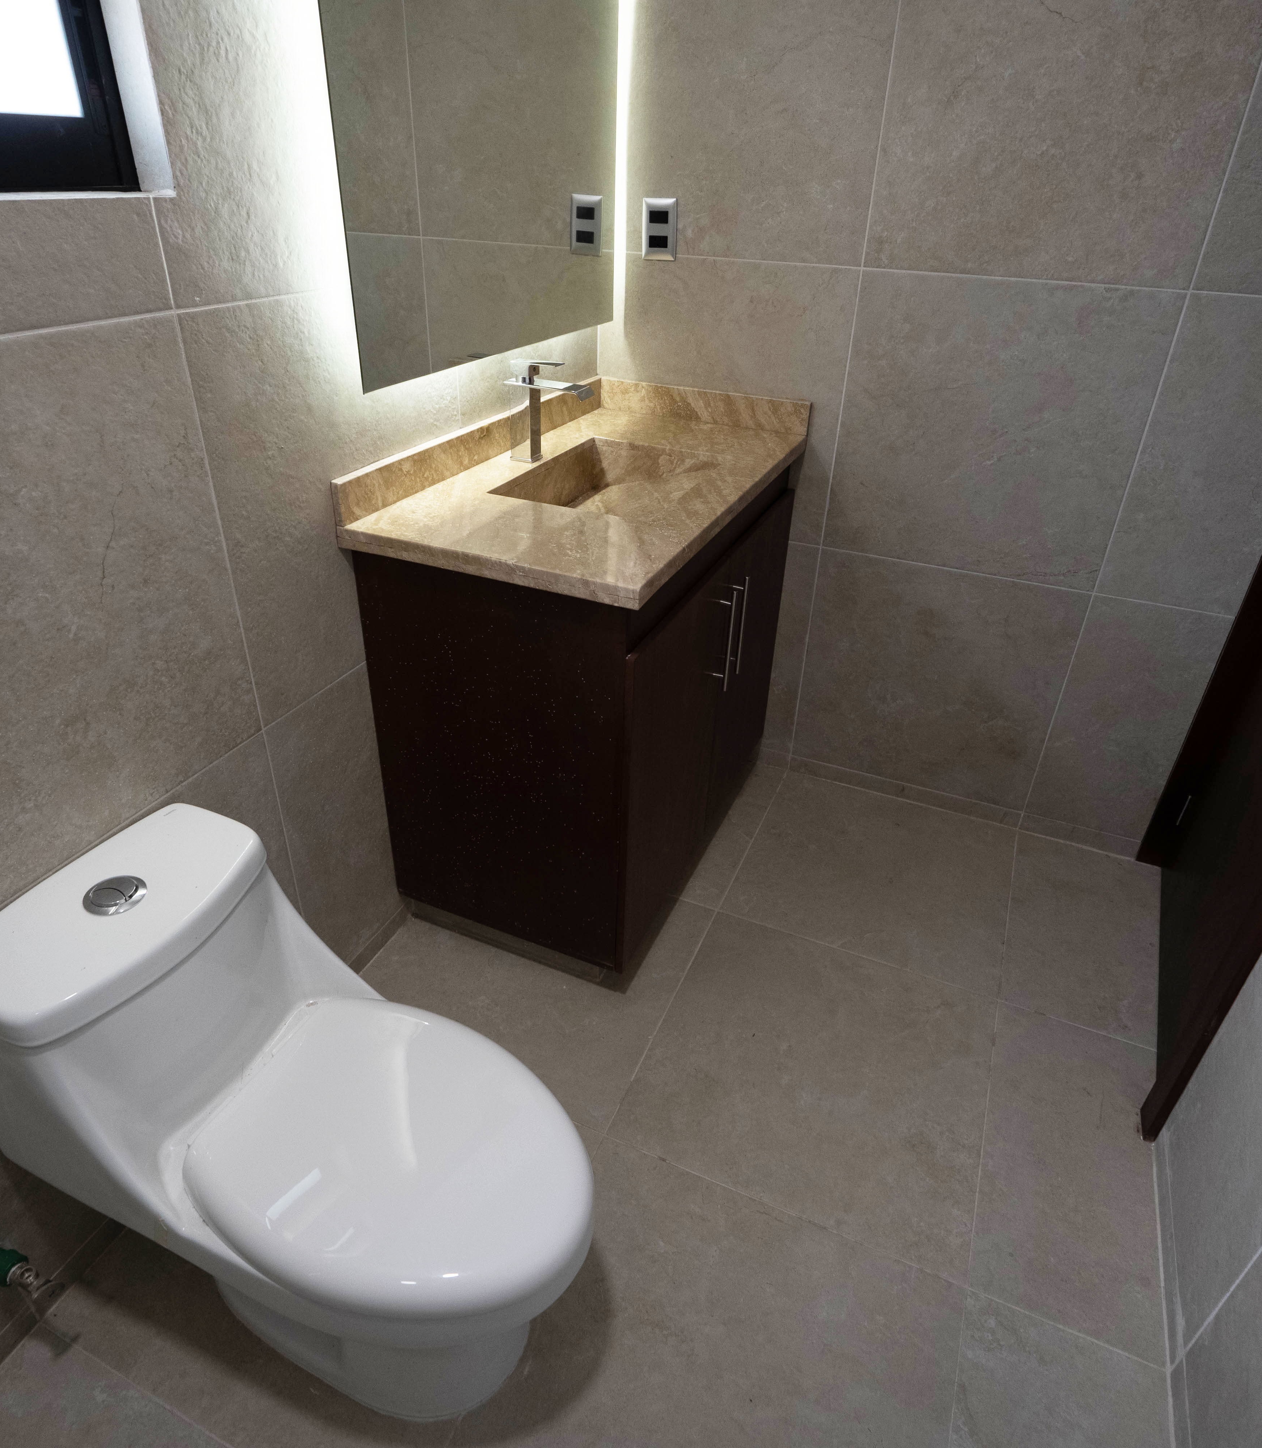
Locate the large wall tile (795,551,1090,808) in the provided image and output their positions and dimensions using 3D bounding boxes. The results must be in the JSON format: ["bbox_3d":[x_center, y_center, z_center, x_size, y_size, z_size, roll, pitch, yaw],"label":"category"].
[{"bbox_3d":[0.725,-0.101,2.226,0.599,0.597,0.012,14,34,19],"label":"large wall tile"}]

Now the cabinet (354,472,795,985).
[{"bbox_3d":[-0.055,-0.096,2.015,0.515,0.862,0.940,14,34,19],"label":"cabinet"}]

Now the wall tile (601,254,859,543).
[{"bbox_3d":[0.190,-0.748,2.103,0.604,0.598,0.012,14,34,19],"label":"wall tile"}]

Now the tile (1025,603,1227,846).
[{"bbox_3d":[1.125,0.001,2.086,0.271,0.597,0.012,14,34,19],"label":"tile"}]

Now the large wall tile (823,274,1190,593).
[{"bbox_3d":[0.743,-0.607,1.909,0.599,0.598,0.012,14,34,19],"label":"large wall tile"}]

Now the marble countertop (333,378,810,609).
[{"bbox_3d":[-0.038,-0.500,1.746,0.530,0.106,0.966,14,34,19],"label":"marble countertop"}]

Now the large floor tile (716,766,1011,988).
[{"bbox_3d":[0.589,0.349,2.166,0.598,0.012,0.608,14,34,19],"label":"large floor tile"}]

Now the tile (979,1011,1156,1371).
[{"bbox_3d":[0.749,0.739,1.550,0.272,0.012,0.601,14,34,19],"label":"tile"}]

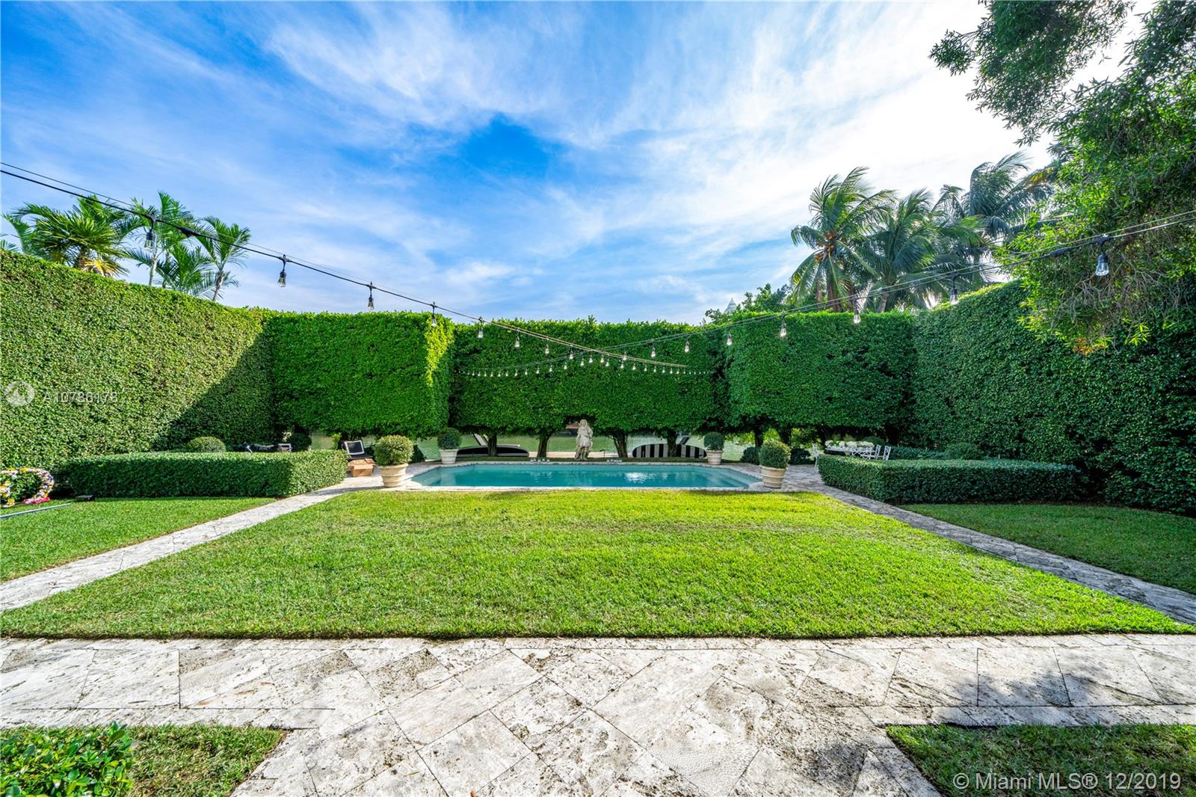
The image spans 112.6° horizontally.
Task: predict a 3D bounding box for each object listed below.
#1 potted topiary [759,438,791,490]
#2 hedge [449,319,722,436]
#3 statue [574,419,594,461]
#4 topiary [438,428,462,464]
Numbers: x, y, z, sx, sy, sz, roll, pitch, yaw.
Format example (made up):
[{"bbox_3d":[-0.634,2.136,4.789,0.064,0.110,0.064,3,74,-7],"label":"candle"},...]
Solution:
[{"bbox_3d":[4.484,1.614,10.126,0.800,1.240,0.800,0,-1,-1],"label":"potted topiary"},{"bbox_3d":[-0.470,-0.692,15.818,10.300,4.450,1.700,0,-1,0],"label":"hedge"},{"bbox_3d":[-0.521,1.530,14.769,0.700,1.520,0.550,0,-1,-1],"label":"statue"},{"bbox_3d":[-5.193,1.623,13.964,0.840,1.270,0.840,0,-1,-1],"label":"topiary"}]

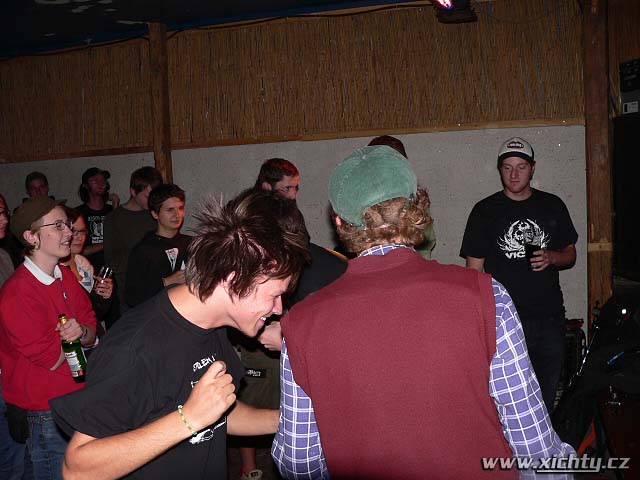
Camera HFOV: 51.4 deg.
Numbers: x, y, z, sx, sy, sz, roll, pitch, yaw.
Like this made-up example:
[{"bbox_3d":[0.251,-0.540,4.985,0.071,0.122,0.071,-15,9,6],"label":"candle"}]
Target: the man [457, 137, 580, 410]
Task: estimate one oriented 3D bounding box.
[{"bbox_3d":[0.987,0.406,3.310,0.560,1.820,0.380,-1,3,12],"label":"man"}]

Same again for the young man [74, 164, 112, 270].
[{"bbox_3d":[-1.563,0.385,4.739,0.520,1.790,0.360,-2,3,-13],"label":"young man"}]

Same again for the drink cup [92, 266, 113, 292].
[{"bbox_3d":[-0.992,0.183,3.050,0.075,0.125,0.075,14,6,-1],"label":"drink cup"}]

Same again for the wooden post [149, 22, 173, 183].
[{"bbox_3d":[-1.133,-0.138,4.863,0.140,2.850,0.140,-2,3,-15],"label":"wooden post"}]

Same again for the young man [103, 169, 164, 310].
[{"bbox_3d":[-1.116,0.432,4.189,0.470,1.770,0.330,-3,3,-37],"label":"young man"}]

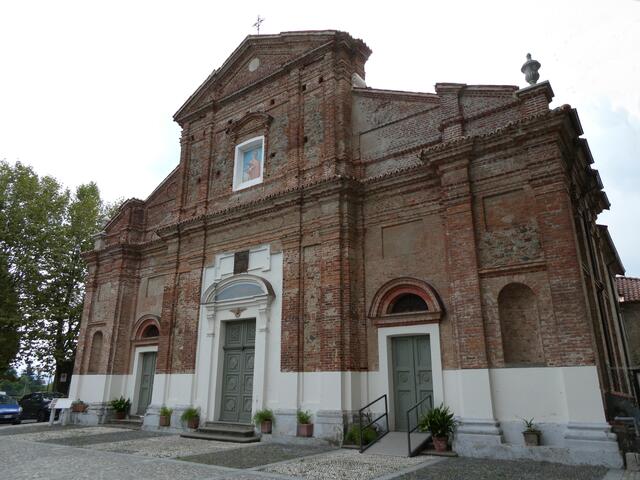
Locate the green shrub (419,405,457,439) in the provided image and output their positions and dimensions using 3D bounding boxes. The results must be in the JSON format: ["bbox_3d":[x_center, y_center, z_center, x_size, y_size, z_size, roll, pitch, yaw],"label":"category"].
[{"bbox_3d":[2.938,4.507,11.049,0.830,0.760,0.830,-12,-22,33],"label":"green shrub"}]

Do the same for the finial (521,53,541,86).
[{"bbox_3d":[5.948,-4.737,12.463,0.500,1.180,0.500,-12,-22,33],"label":"finial"}]

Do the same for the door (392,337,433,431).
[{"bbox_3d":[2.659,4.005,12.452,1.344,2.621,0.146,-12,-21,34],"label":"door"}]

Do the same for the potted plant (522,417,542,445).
[{"bbox_3d":[4.534,4.097,9.471,0.385,0.538,0.385,-12,-21,34],"label":"potted plant"}]

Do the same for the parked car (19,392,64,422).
[{"bbox_3d":[-15.178,9.198,24.723,4.000,1.420,1.720,-12,-22,33],"label":"parked car"}]

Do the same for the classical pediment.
[{"bbox_3d":[-2.840,-7.452,19.186,9.520,2.800,0.986,-12,-21,34],"label":"classical pediment"}]

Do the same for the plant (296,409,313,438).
[{"bbox_3d":[-0.440,5.200,12.612,0.454,0.769,0.454,-12,-21,34],"label":"plant"}]

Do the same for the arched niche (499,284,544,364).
[{"bbox_3d":[4.769,1.994,10.474,0.896,1.926,0.358,-12,-21,34],"label":"arched niche"}]

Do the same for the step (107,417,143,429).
[{"bbox_3d":[-7.816,7.592,18.446,2.800,0.300,0.950,-12,-22,33],"label":"step"}]

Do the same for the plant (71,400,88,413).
[{"bbox_3d":[-10.849,7.511,20.016,0.800,0.500,0.500,-12,-22,33],"label":"plant"}]

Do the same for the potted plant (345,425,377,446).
[{"bbox_3d":[1.137,5.346,12.164,0.928,0.534,0.616,-12,-21,34],"label":"potted plant"}]

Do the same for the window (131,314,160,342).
[{"bbox_3d":[-7.699,4.039,20.130,2.360,1.350,0.370,-12,-22,33],"label":"window"}]

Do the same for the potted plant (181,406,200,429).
[{"bbox_3d":[-4.468,6.111,15.312,0.662,0.681,0.662,-12,-21,34],"label":"potted plant"}]

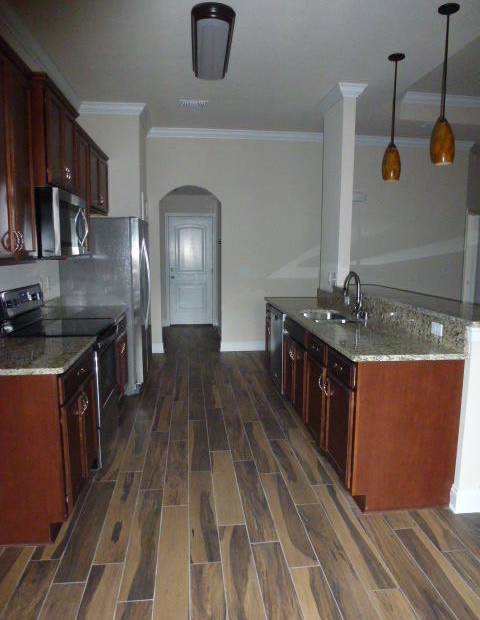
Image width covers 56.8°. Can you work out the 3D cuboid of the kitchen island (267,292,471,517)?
[{"bbox_3d":[0.762,0.524,3.825,0.627,0.874,2.816,-1,8,-7],"label":"kitchen island"}]

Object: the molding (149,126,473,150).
[{"bbox_3d":[1.087,-2.391,6.172,4.600,0.120,0.100,-1,8,-7],"label":"molding"}]

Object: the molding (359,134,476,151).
[{"bbox_3d":[2.521,-2.388,6.341,1.801,0.114,0.100,-1,8,-7],"label":"molding"}]

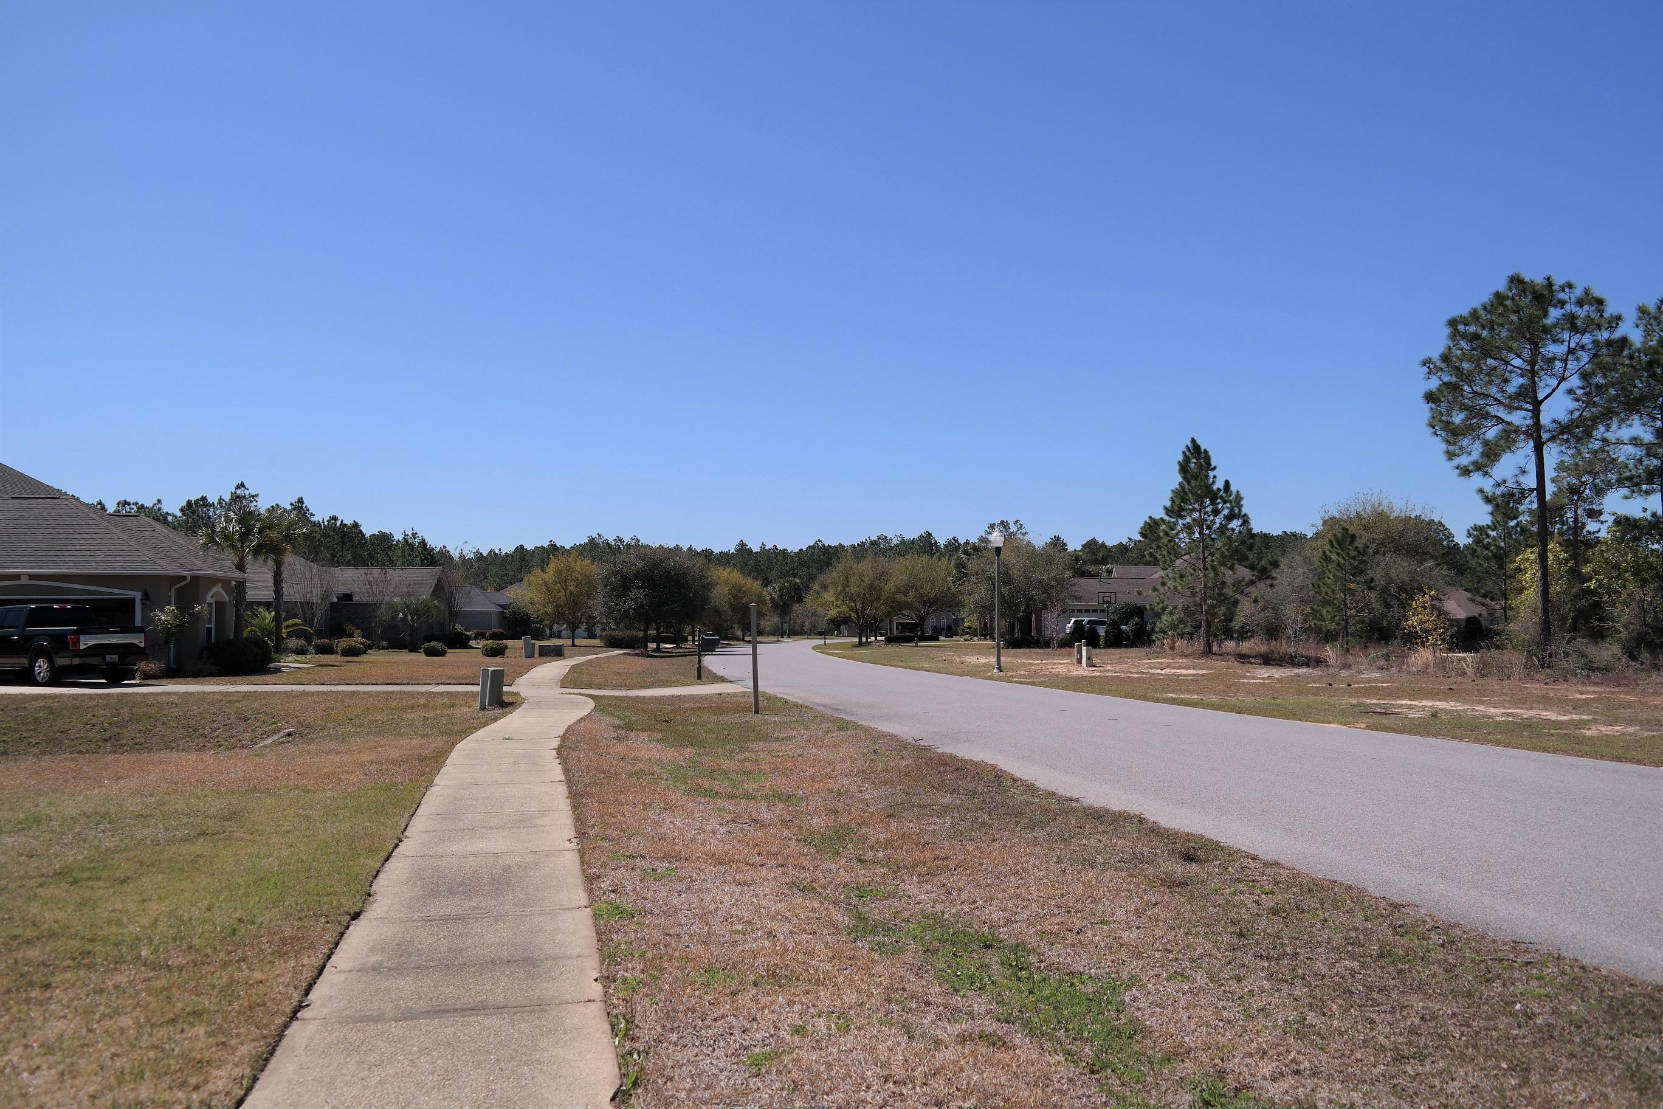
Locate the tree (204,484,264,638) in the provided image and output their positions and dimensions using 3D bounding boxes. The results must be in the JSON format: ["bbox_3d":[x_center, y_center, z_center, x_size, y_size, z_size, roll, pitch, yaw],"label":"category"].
[{"bbox_3d":[-22.499,0.799,47.170,2.400,6.540,2.400,0,-3,0],"label":"tree"}]

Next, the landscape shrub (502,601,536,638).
[{"bbox_3d":[-27.059,5.687,108.085,2.930,3.260,2.780,0,-3,0],"label":"landscape shrub"}]

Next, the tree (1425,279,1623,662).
[{"bbox_3d":[25.518,-3.249,46.379,7.430,14.570,7.430,0,-3,0],"label":"tree"}]

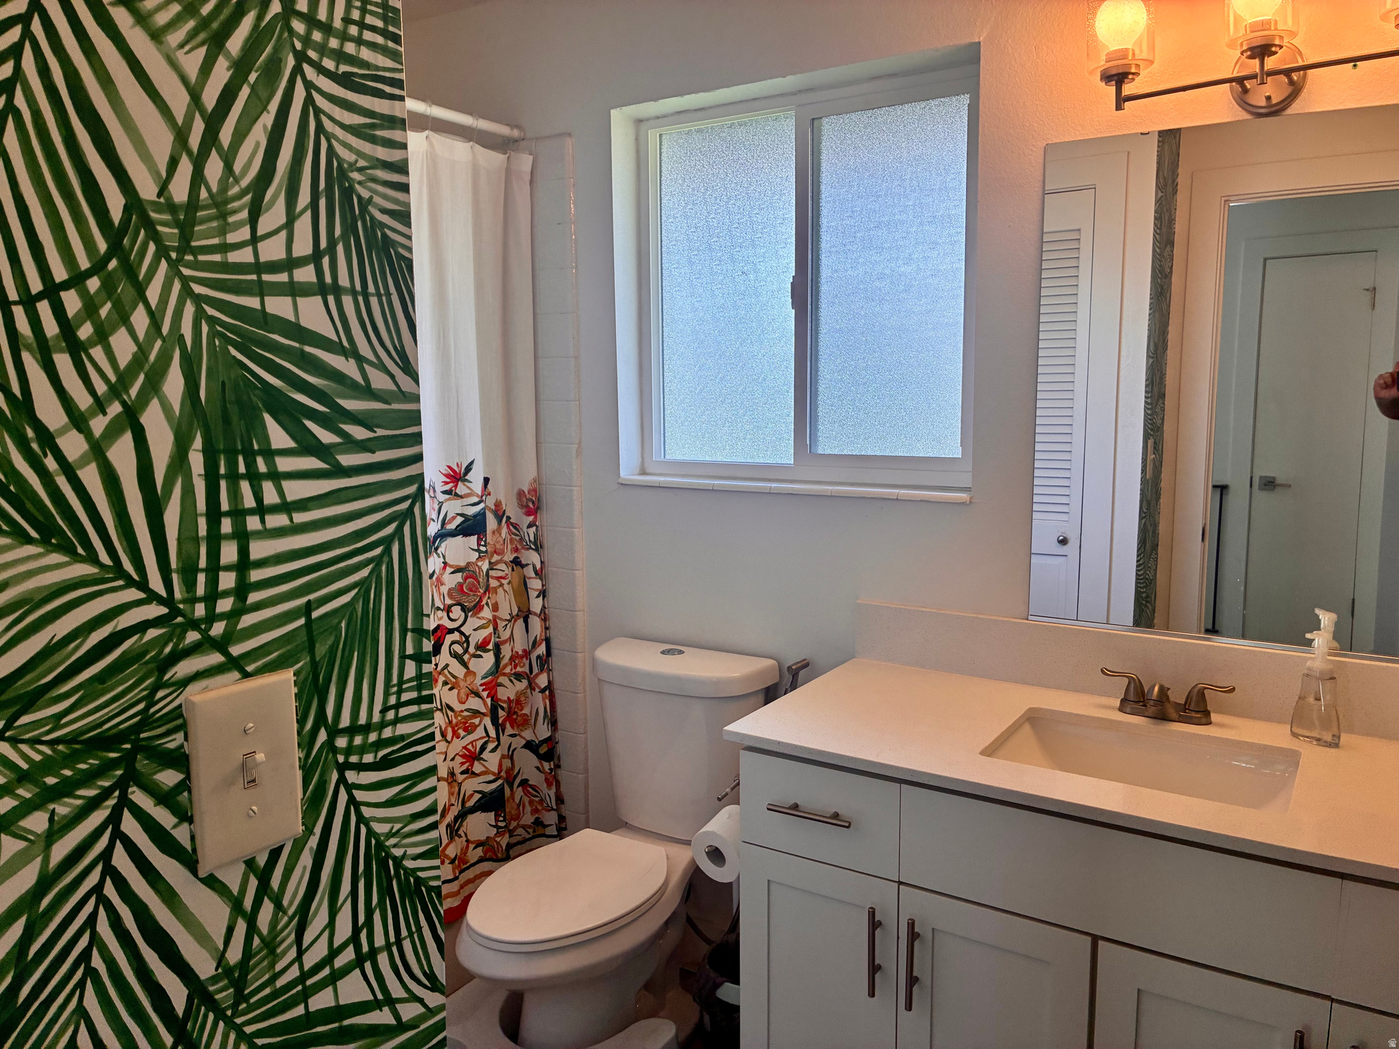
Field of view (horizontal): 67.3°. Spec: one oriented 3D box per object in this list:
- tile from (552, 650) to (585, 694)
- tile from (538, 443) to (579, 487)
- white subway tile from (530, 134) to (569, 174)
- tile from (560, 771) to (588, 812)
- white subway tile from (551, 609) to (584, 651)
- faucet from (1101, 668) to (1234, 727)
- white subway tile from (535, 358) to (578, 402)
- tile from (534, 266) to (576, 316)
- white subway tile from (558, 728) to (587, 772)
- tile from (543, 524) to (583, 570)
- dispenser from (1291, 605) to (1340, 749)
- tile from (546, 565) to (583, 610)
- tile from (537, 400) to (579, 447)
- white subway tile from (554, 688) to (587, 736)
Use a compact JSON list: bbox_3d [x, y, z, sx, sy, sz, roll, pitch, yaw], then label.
[{"bbox_3d":[-0.345,0.387,2.760,0.108,0.108,0.014,5,9,33],"label":"tile"},{"bbox_3d":[-0.353,-0.153,2.714,0.112,0.108,0.010,5,9,33],"label":"tile"},{"bbox_3d":[-0.360,-0.908,2.610,0.112,0.105,0.010,5,9,33],"label":"white subway tile"},{"bbox_3d":[-0.345,0.713,2.833,0.112,0.108,0.010,5,9,33],"label":"tile"},{"bbox_3d":[-0.346,0.278,2.745,0.108,0.108,0.014,5,9,33],"label":"white subway tile"},{"bbox_3d":[0.813,0.310,1.854,0.222,0.085,0.147,5,9,33],"label":"faucet"},{"bbox_3d":[-0.355,-0.370,2.684,0.112,0.108,0.010,5,9,33],"label":"white subway tile"},{"bbox_3d":[-0.357,-0.586,2.654,0.112,0.108,0.010,5,9,33],"label":"tile"},{"bbox_3d":[-0.346,0.605,2.818,0.112,0.108,0.010,5,9,33],"label":"white subway tile"},{"bbox_3d":[-0.348,0.060,2.715,0.108,0.108,0.014,5,9,33],"label":"tile"},{"bbox_3d":[1.033,0.270,1.754,0.066,0.190,0.073,-5,9,-28],"label":"dispenser"},{"bbox_3d":[-0.347,0.169,2.730,0.108,0.108,0.014,5,9,33],"label":"tile"},{"bbox_3d":[-0.350,-0.260,2.671,0.108,0.108,0.014,5,9,33],"label":"tile"},{"bbox_3d":[-0.344,0.498,2.776,0.108,0.108,0.014,5,9,33],"label":"white subway tile"}]

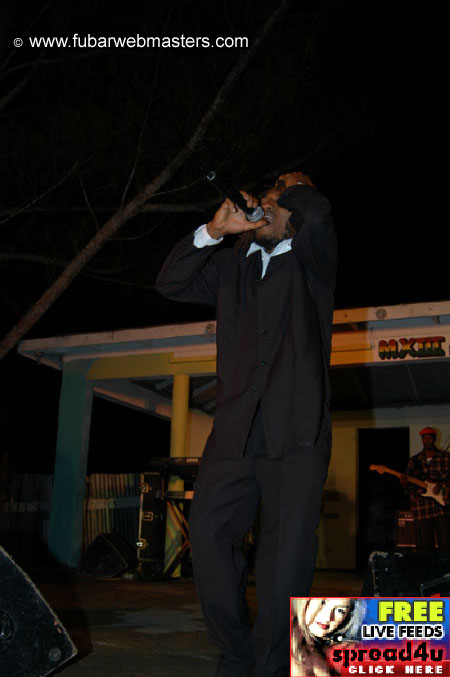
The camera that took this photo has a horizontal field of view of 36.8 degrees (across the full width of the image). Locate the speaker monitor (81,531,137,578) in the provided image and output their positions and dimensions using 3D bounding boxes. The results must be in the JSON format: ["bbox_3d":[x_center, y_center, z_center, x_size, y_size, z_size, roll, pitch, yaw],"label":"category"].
[{"bbox_3d":[-1.188,2.245,7.014,0.460,0.410,0.580,0,-15,4],"label":"speaker monitor"}]

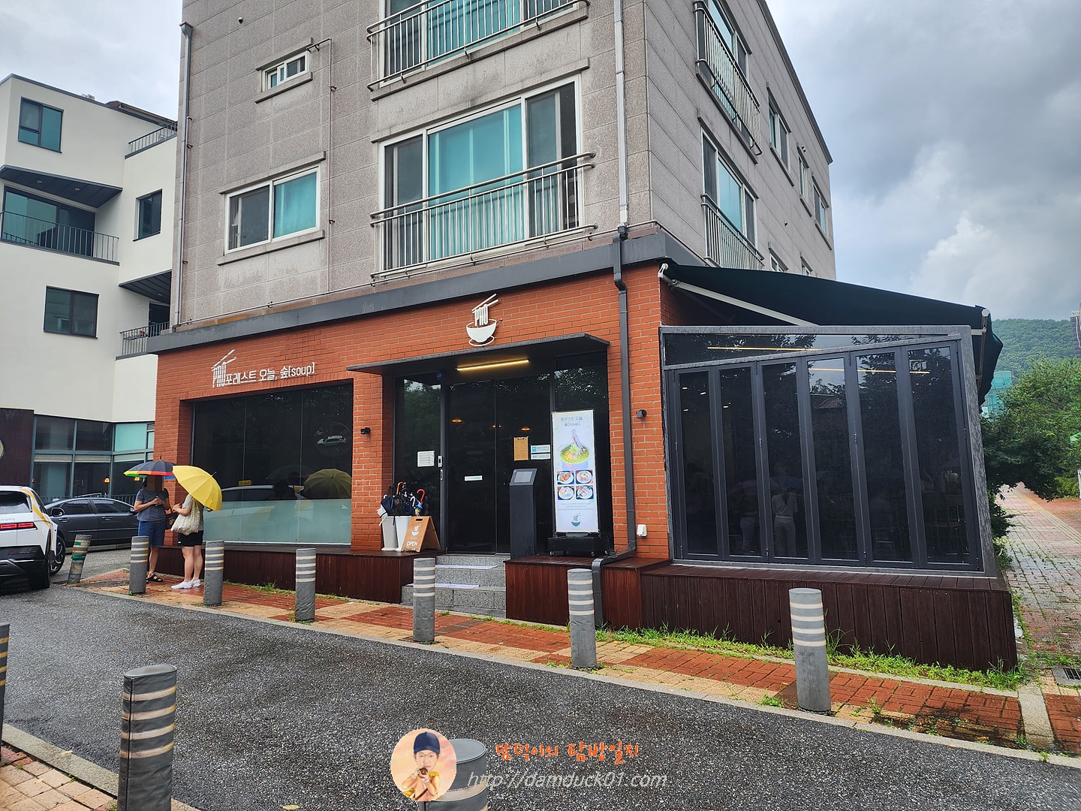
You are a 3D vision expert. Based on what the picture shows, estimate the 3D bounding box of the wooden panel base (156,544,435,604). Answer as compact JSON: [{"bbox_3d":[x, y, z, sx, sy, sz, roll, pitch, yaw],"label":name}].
[{"bbox_3d":[-3.773,2.340,10.275,5.200,0.550,0.650,-5,-8,30],"label":"wooden panel base"}]

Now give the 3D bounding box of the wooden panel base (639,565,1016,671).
[{"bbox_3d":[2.607,1.907,6.787,3.125,0.583,1.054,-5,-8,30],"label":"wooden panel base"}]

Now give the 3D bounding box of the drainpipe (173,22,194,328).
[{"bbox_3d":[-6.453,-4.188,12.899,0.165,5.630,0.150,-5,-8,30],"label":"drainpipe"}]

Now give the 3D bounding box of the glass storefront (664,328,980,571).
[{"bbox_3d":[2.740,0.322,7.403,2.994,2.684,0.180,-5,-8,30],"label":"glass storefront"}]

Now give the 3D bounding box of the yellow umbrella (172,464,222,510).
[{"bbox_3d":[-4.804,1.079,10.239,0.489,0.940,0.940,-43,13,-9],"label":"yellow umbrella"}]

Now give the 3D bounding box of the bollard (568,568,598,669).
[{"bbox_3d":[0.344,1.719,5.786,0.197,0.765,0.197,-5,-8,30],"label":"bollard"}]

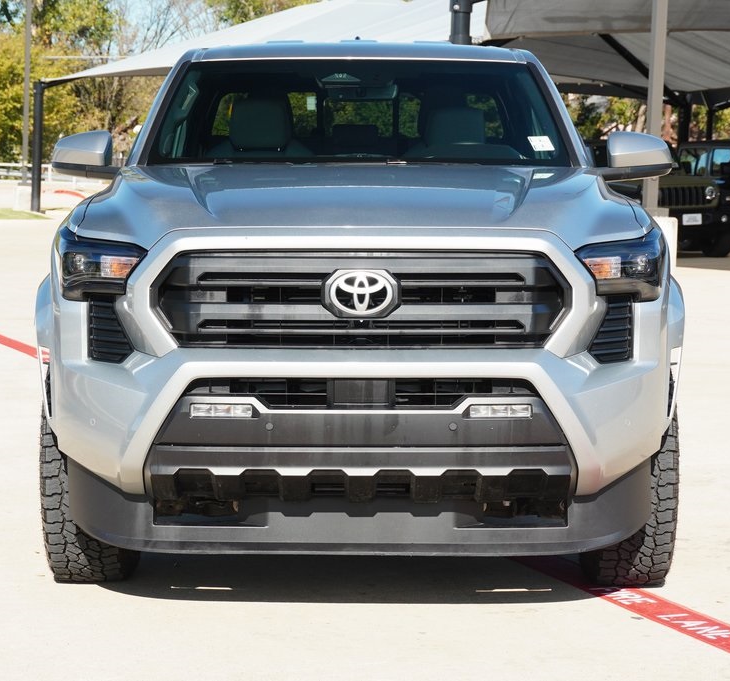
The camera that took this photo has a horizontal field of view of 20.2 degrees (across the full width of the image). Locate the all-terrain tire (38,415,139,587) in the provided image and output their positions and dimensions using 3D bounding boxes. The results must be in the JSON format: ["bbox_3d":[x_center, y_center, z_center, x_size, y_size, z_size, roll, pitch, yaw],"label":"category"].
[{"bbox_3d":[-0.826,0.346,6.381,0.268,0.800,0.800,0,4,0],"label":"all-terrain tire"}]

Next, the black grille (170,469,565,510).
[{"bbox_3d":[0.004,0.407,5.630,1.110,0.115,0.100,0,5,0],"label":"black grille"}]

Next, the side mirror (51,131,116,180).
[{"bbox_3d":[-0.966,-0.642,7.100,0.250,0.180,0.170,0,5,0],"label":"side mirror"}]

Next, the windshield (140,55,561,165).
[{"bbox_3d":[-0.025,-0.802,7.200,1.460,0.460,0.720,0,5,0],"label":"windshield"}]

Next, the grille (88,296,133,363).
[{"bbox_3d":[-0.701,-0.029,5.641,0.137,0.181,0.100,0,4,0],"label":"grille"}]

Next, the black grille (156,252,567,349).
[{"bbox_3d":[-0.009,-0.110,5.556,1.126,0.268,0.145,0,4,0],"label":"black grille"}]

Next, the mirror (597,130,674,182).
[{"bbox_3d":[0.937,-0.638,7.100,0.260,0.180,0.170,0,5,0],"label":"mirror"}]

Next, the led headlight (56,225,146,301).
[{"bbox_3d":[-0.737,-0.213,5.711,0.285,0.210,0.310,0,4,0],"label":"led headlight"}]

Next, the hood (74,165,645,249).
[{"bbox_3d":[-0.011,-0.416,6.156,1.600,0.265,1.300,0,4,0],"label":"hood"}]

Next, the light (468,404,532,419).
[{"bbox_3d":[0.371,0.196,5.650,0.176,0.044,0.060,0,5,0],"label":"light"}]

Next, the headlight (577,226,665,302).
[{"bbox_3d":[0.718,-0.205,5.721,0.285,0.210,0.310,0,4,0],"label":"headlight"}]

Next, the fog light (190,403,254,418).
[{"bbox_3d":[-0.396,0.193,5.650,0.176,0.044,0.060,0,5,0],"label":"fog light"}]

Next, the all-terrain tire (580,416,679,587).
[{"bbox_3d":[0.792,0.355,6.392,0.268,0.800,0.800,0,4,0],"label":"all-terrain tire"}]

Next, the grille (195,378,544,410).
[{"bbox_3d":[-0.007,0.147,5.670,0.970,0.095,0.100,0,5,0],"label":"grille"}]

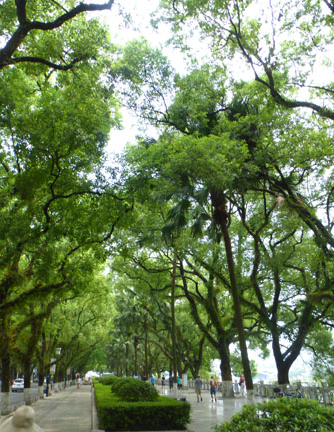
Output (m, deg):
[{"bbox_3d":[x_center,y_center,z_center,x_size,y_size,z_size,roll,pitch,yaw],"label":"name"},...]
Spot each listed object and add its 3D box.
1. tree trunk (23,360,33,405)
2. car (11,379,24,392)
[{"bbox_3d":[-9.015,10.847,27.117,0.550,2.680,0.500,3,-21,-9],"label":"tree trunk"},{"bbox_3d":[-19.061,22.298,54.904,1.800,1.600,4.400,3,-21,-9],"label":"car"}]

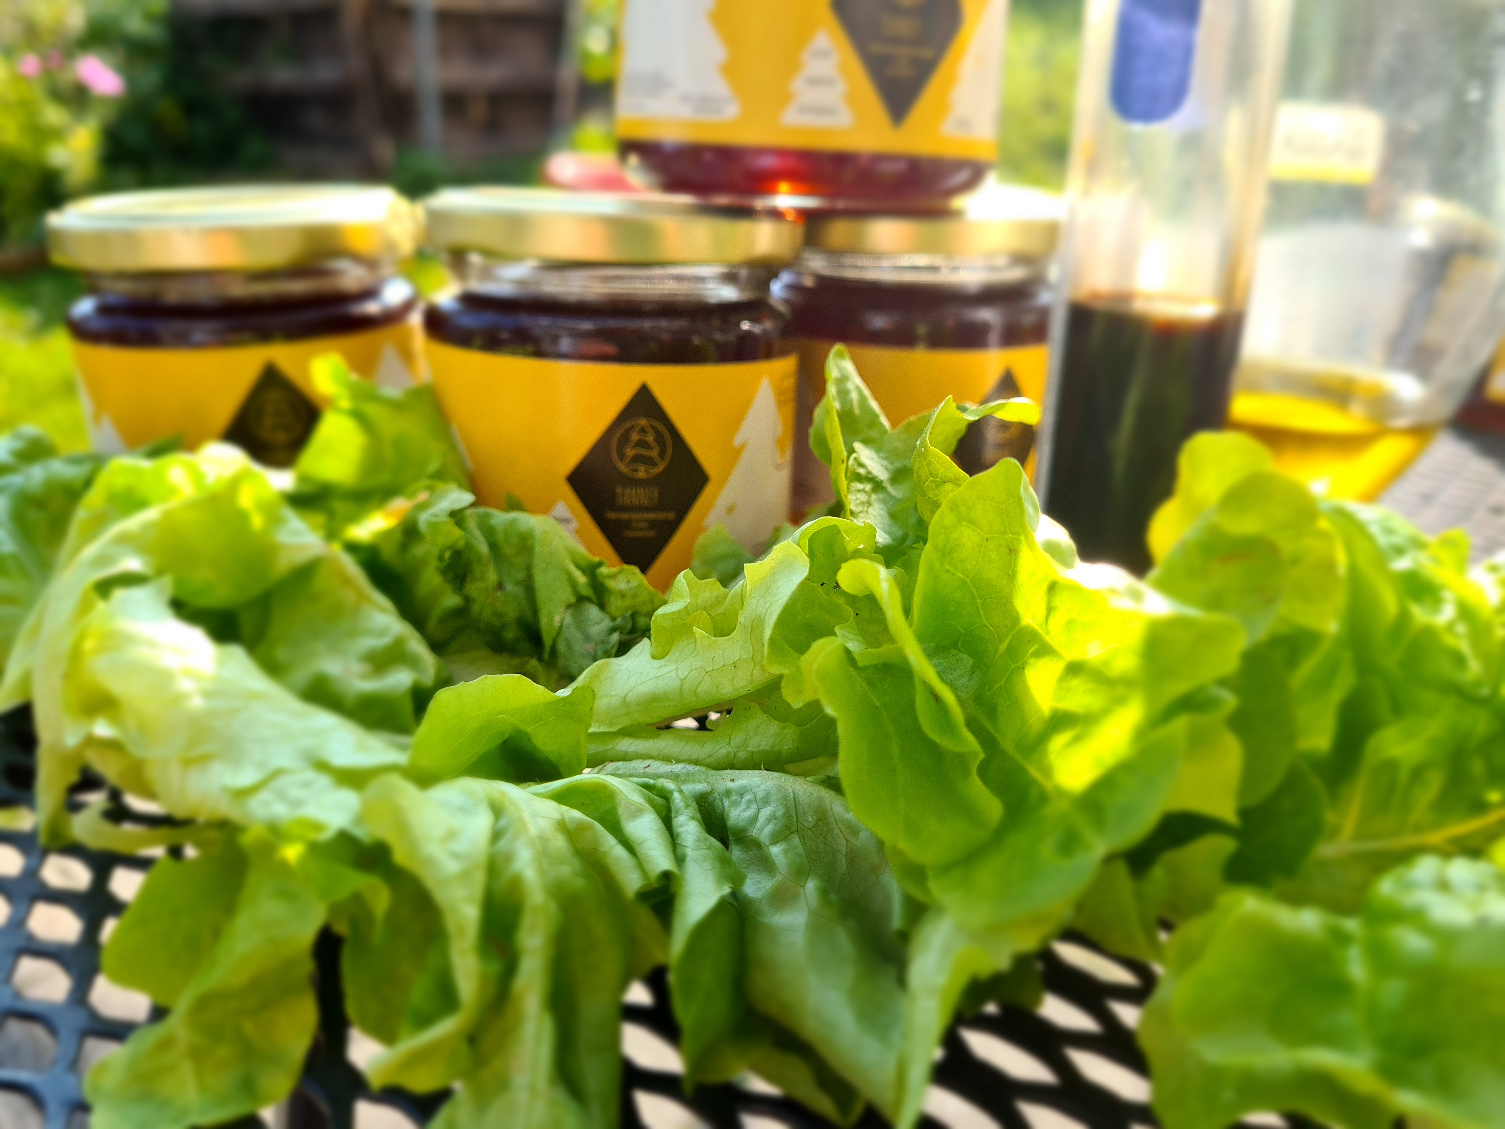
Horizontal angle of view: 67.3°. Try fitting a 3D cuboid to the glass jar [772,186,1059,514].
[{"bbox_3d":[0.045,-0.059,0.332,0.083,0.088,0.083,1,20,0],"label":"glass jar"}]

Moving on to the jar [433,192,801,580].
[{"bbox_3d":[-0.032,-0.037,0.262,0.083,0.088,0.083,-2,19,-14],"label":"jar"}]

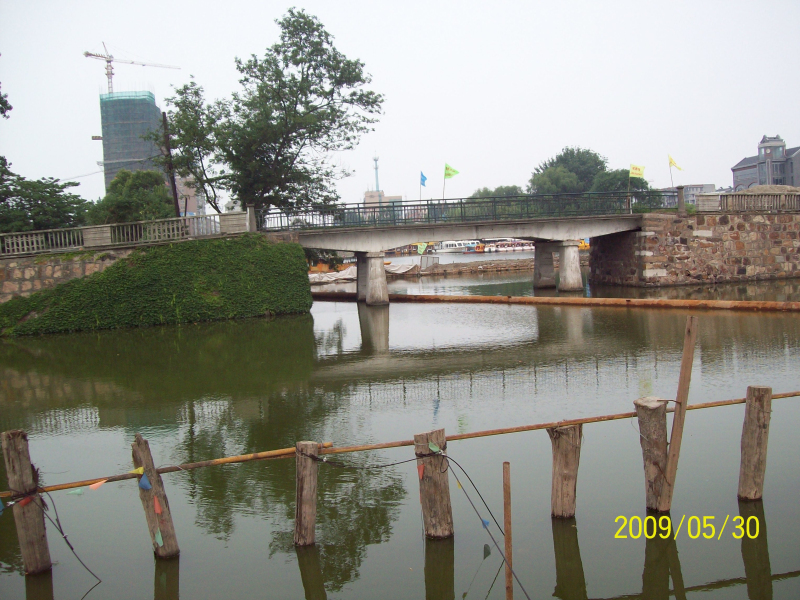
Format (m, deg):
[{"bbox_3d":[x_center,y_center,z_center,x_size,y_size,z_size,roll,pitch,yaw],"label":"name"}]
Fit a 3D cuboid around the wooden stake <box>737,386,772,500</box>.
[{"bbox_3d":[2.835,1.131,6.649,0.202,0.901,0.202,5,7,22],"label":"wooden stake"}]

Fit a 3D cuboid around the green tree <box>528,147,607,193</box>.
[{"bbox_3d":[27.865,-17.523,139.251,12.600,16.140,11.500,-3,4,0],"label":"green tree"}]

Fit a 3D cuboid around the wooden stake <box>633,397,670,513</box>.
[{"bbox_3d":[2.009,1.207,6.571,0.241,0.852,0.241,-3,4,17],"label":"wooden stake"}]

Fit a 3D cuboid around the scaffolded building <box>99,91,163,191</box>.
[{"bbox_3d":[-125.620,-58.161,403.526,24.500,79.059,22.000,-3,4,3],"label":"scaffolded building"}]

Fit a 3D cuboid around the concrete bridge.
[{"bbox_3d":[2.381,-2.485,40.791,18.600,4.560,5.400,-4,4,-8],"label":"concrete bridge"}]

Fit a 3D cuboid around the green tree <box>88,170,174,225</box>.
[{"bbox_3d":[-22.334,-7.293,70.240,7.300,7.401,7.000,-4,4,-17],"label":"green tree"}]

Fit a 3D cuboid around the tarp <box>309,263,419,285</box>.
[{"bbox_3d":[-3.045,-2.463,69.178,9.600,1.150,2.800,-4,4,-12],"label":"tarp"}]

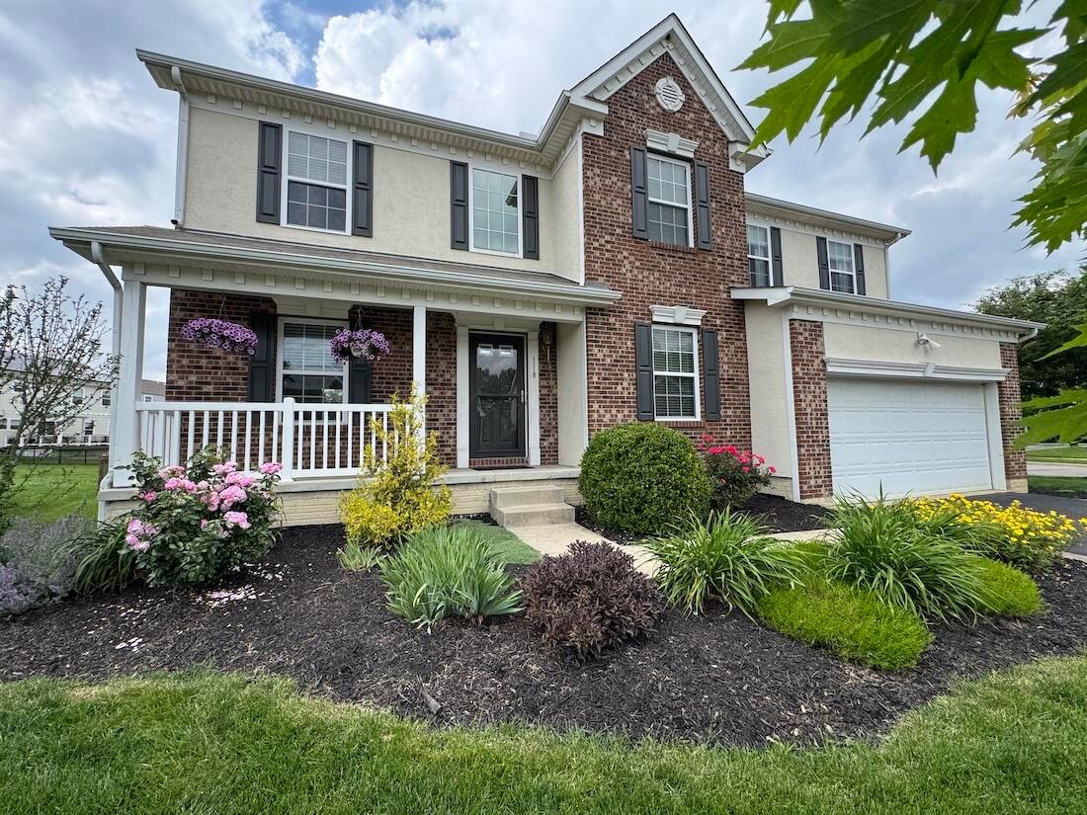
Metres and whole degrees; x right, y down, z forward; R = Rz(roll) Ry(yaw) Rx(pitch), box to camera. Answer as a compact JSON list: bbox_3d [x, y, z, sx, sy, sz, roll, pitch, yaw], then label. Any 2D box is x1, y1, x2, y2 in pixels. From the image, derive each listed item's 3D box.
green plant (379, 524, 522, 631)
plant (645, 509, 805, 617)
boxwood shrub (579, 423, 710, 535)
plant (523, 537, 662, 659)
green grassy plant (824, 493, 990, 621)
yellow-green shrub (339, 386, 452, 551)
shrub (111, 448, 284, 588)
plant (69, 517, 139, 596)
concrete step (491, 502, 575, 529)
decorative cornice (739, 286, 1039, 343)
[{"bbox_3d":[-0.618,1.104,3.030,0.931,0.546,0.911,1,-4,-20],"label":"green plant"},{"bbox_3d":[1.337,1.102,3.285,1.063,0.607,1.012,1,-4,-20],"label":"plant"},{"bbox_3d":[1.268,0.837,5.503,1.560,1.250,1.520,-1,-3,0],"label":"boxwood shrub"},{"bbox_3d":[0.323,1.140,2.850,0.920,0.600,0.880,-1,-3,0],"label":"plant"},{"bbox_3d":[2.655,1.073,3.307,1.032,0.729,1.032,1,-4,-20],"label":"green grassy plant"},{"bbox_3d":[-1.522,0.612,4.575,1.123,1.569,1.093,1,-4,-20],"label":"yellow-green shrub"},{"bbox_3d":[-2.985,0.903,3.878,1.160,1.060,1.100,1,-3,-21],"label":"shrub"},{"bbox_3d":[-3.514,1.170,3.606,0.600,0.510,0.600,1,-3,-21],"label":"plant"},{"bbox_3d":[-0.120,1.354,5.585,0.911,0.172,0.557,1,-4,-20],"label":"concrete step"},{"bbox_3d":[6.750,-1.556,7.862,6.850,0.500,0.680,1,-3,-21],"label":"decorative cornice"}]

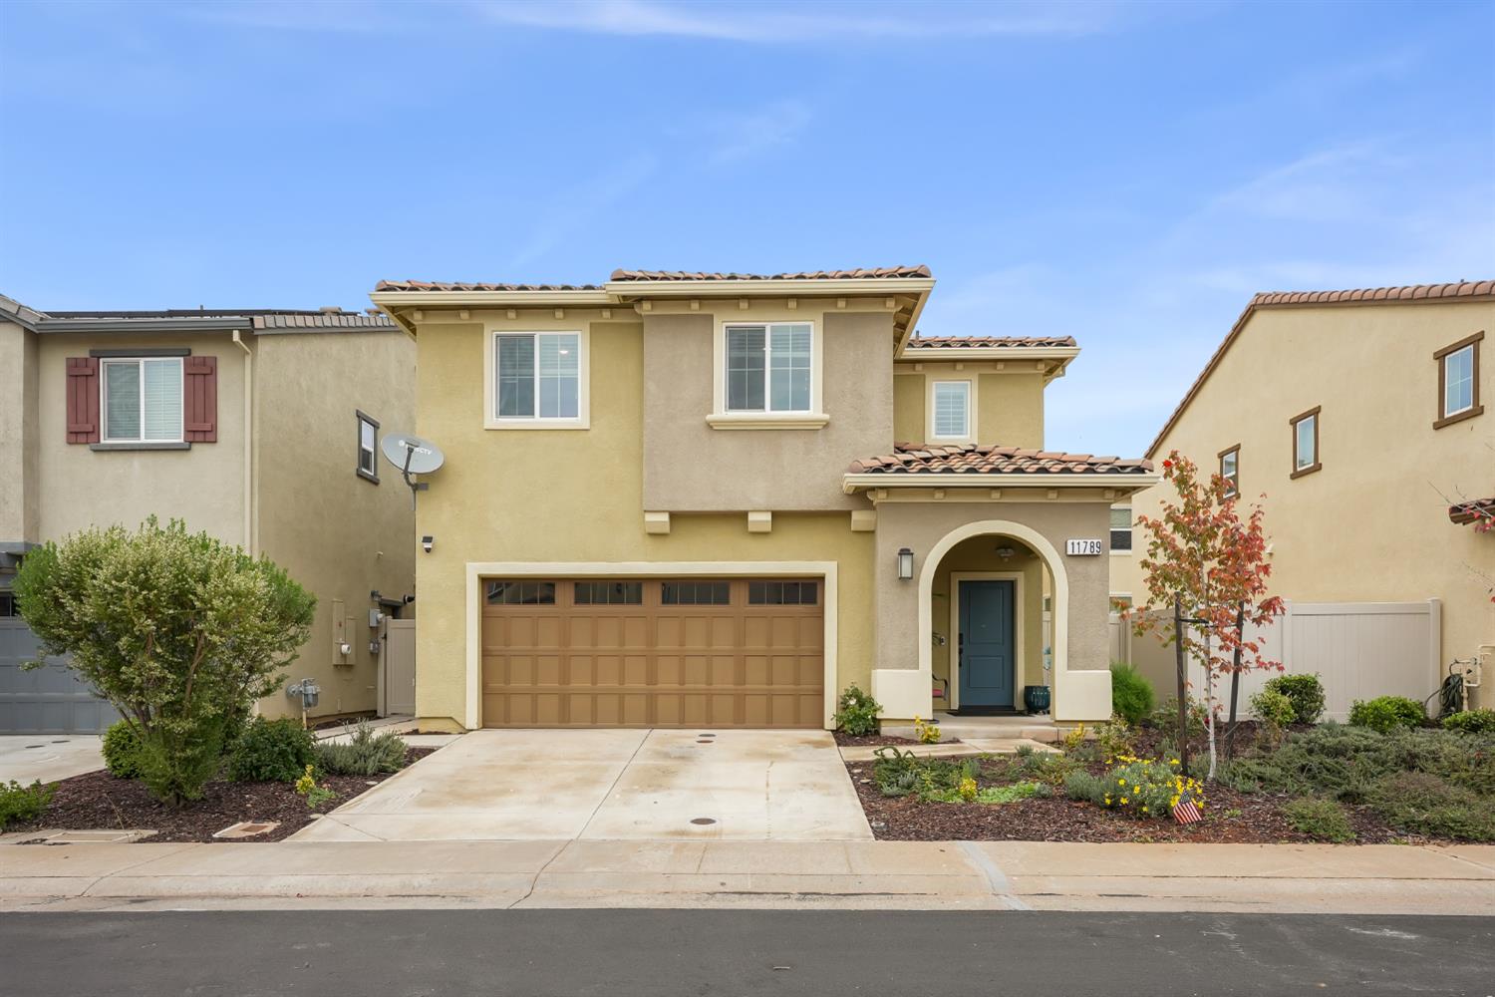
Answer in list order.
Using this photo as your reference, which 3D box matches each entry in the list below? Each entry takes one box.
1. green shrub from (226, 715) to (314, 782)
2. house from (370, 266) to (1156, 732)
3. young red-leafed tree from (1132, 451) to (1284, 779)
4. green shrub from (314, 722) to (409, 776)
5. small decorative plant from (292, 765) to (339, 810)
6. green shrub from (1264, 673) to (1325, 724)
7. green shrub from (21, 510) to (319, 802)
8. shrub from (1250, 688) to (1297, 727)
[{"bbox_3d":[-5.396,2.849,11.300,1.020,0.700,0.950,0,-4,0],"label":"green shrub"},{"bbox_3d":[0.170,0.150,19.200,10.400,6.900,12.000,0,-4,0],"label":"house"},{"bbox_3d":[5.224,1.312,11.300,1.700,3.650,1.600,0,-4,0],"label":"young red-leafed tree"},{"bbox_3d":[-4.500,2.910,11.600,1.080,0.600,0.950,0,-4,0],"label":"green shrub"},{"bbox_3d":[-4.293,2.879,9.900,0.440,0.410,0.400,0,-4,0],"label":"small decorative plant"},{"bbox_3d":[8.071,2.947,14.700,0.880,0.740,0.850,0,-4,0],"label":"green shrub"},{"bbox_3d":[-5.965,1.650,10.200,3.000,2.900,2.700,0,-4,0],"label":"green shrub"},{"bbox_3d":[7.436,2.967,14.100,0.630,0.530,0.600,0,-4,0],"label":"shrub"}]

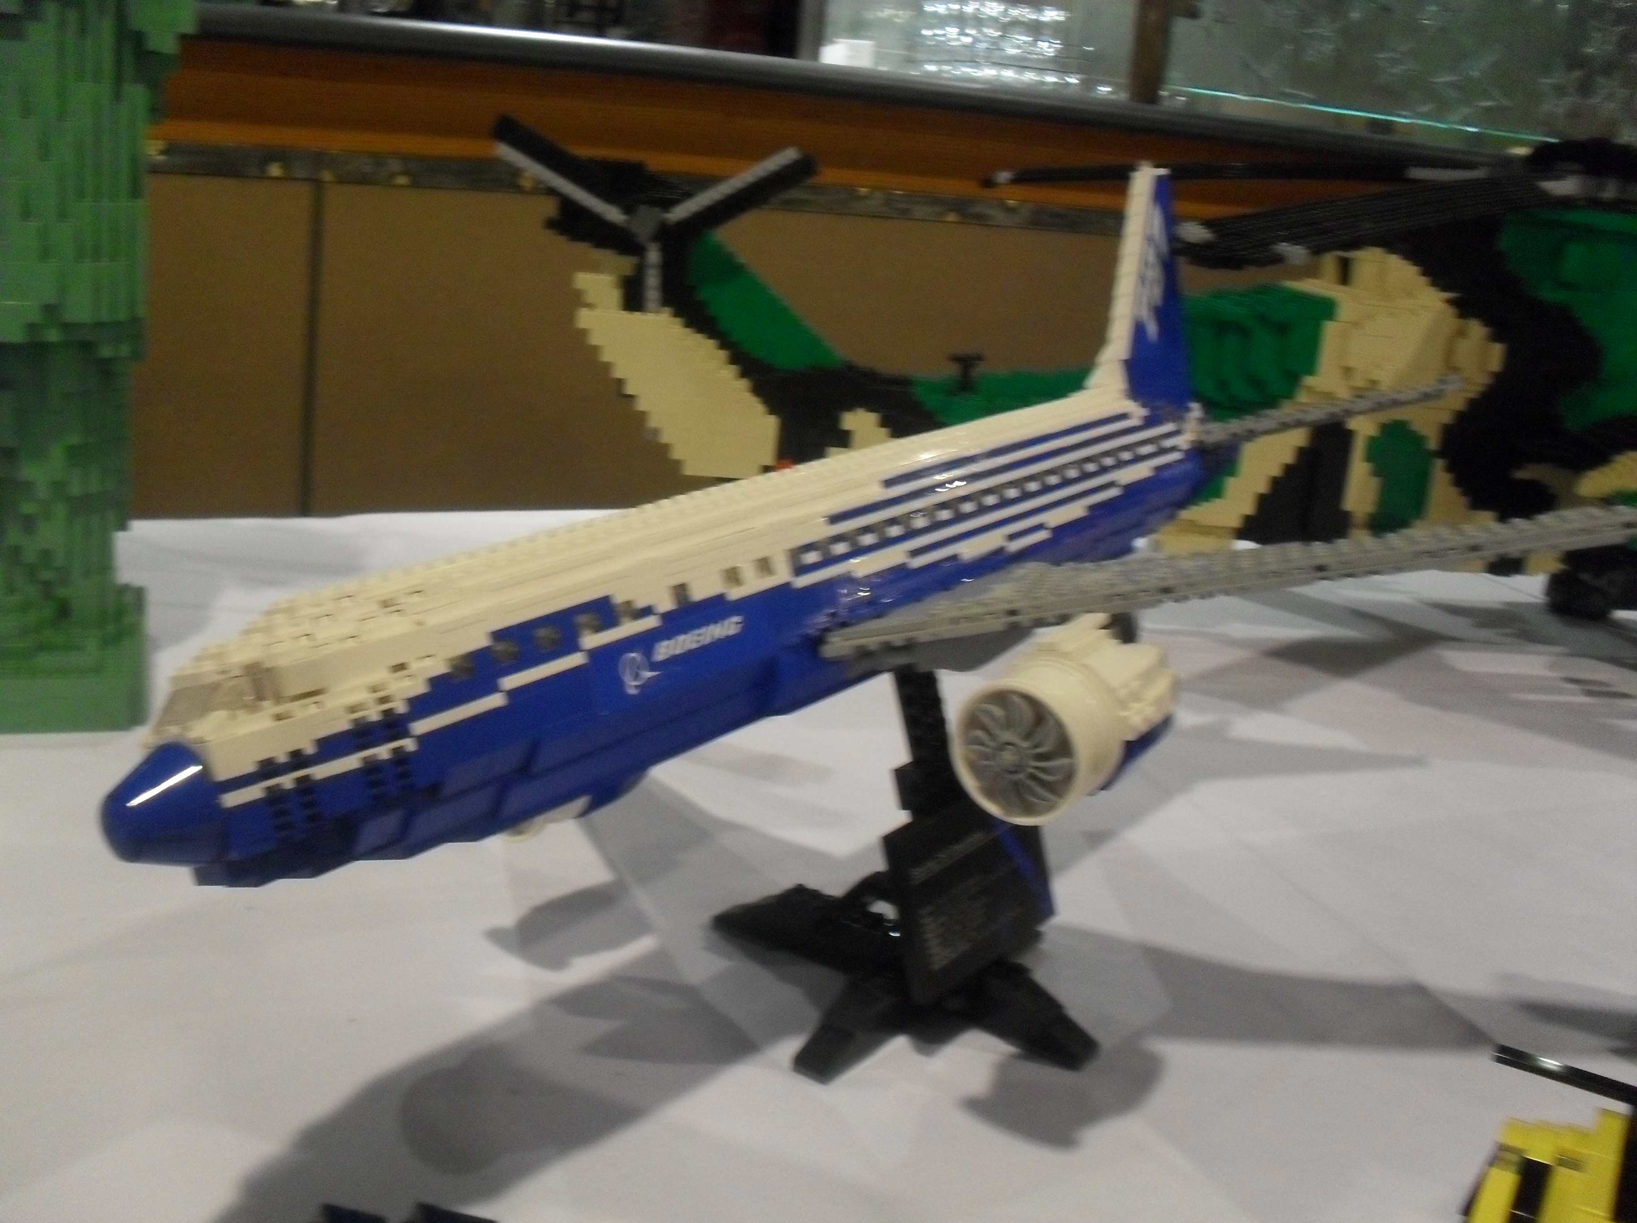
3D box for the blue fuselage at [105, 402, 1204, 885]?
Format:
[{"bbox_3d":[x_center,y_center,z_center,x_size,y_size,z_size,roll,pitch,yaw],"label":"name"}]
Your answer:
[{"bbox_3d":[0.026,-0.024,0.641,0.067,0.080,0.640,-6,9,40],"label":"blue fuselage"}]

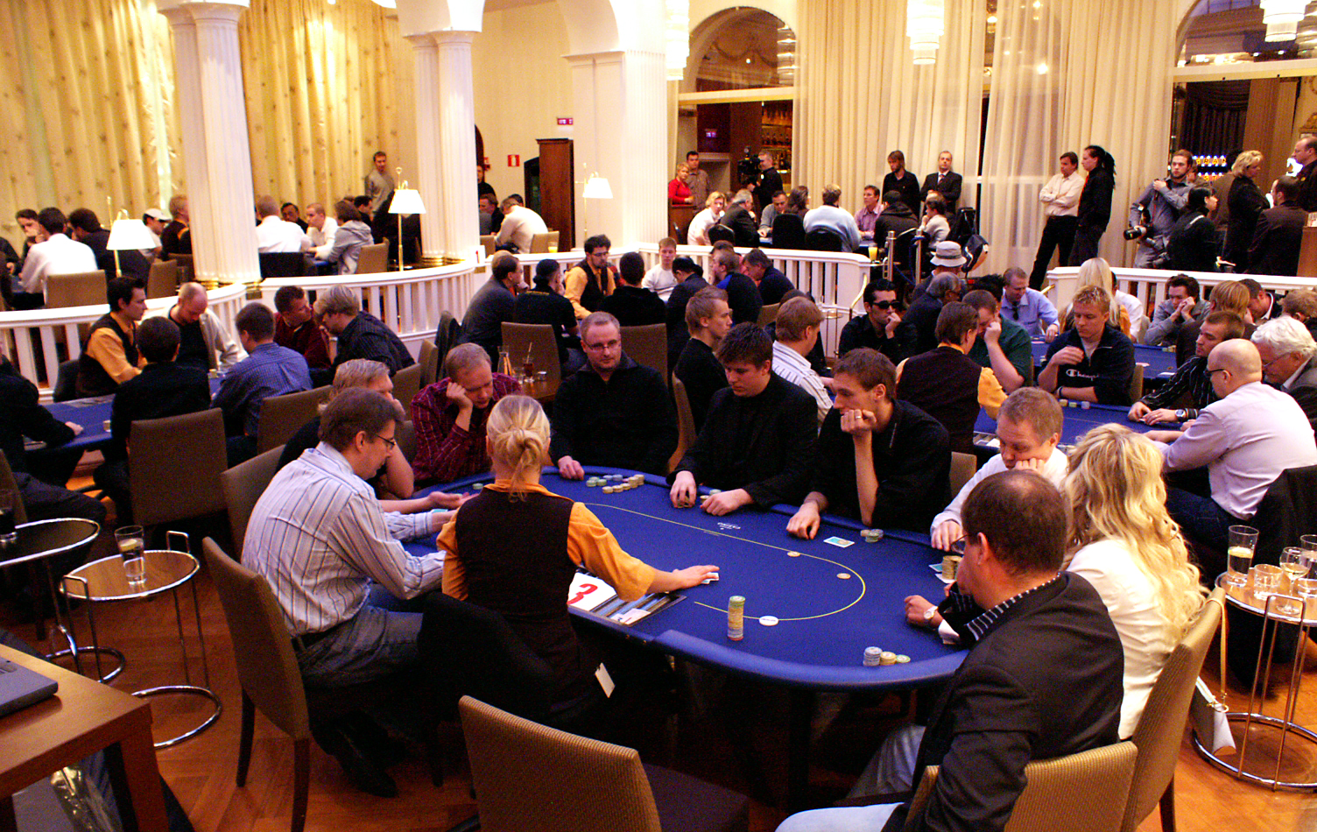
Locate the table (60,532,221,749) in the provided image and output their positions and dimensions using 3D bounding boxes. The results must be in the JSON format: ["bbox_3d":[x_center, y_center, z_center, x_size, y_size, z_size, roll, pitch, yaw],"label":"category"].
[{"bbox_3d":[-1.814,0.789,3.463,0.450,0.630,0.450,7,16,29],"label":"table"}]

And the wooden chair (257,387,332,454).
[{"bbox_3d":[-2.068,0.266,5.340,0.560,0.870,0.450,9,16,34],"label":"wooden chair"}]

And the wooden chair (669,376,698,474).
[{"bbox_3d":[0.362,0.132,5.514,0.580,0.900,0.460,-4,14,-14],"label":"wooden chair"}]

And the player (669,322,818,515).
[{"bbox_3d":[0.321,0.324,4.127,0.600,1.380,0.720,9,17,34],"label":"player"}]

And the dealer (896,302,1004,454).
[{"bbox_3d":[1.336,0.140,4.660,0.580,1.360,0.680,6,15,24],"label":"dealer"}]

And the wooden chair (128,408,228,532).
[{"bbox_3d":[-2.413,0.365,4.936,0.450,0.870,0.560,-10,17,-36],"label":"wooden chair"}]

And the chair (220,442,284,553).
[{"bbox_3d":[-1.305,0.598,3.910,0.560,0.870,0.450,3,14,16],"label":"chair"}]

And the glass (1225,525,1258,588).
[{"bbox_3d":[1.896,0.455,3.213,0.093,0.180,0.093,-1,13,0],"label":"glass"}]

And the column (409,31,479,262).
[{"bbox_3d":[-2.093,-2.594,9.658,0.420,2.180,0.720,-10,16,-36],"label":"column"}]

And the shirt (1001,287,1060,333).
[{"bbox_3d":[2.868,-0.735,7.638,0.520,0.620,0.420,4,15,17],"label":"shirt"}]

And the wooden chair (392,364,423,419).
[{"bbox_3d":[-1.699,0.182,5.714,0.600,0.920,0.470,5,15,19],"label":"wooden chair"}]

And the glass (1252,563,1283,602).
[{"bbox_3d":[1.921,0.526,3.111,0.088,0.090,0.088,-1,13,0],"label":"glass"}]

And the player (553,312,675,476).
[{"bbox_3d":[-0.188,0.271,4.143,0.560,1.370,0.680,0,13,3],"label":"player"}]

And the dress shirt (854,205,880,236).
[{"bbox_3d":[2.321,-2.033,10.842,0.480,0.600,0.380,6,16,23],"label":"dress shirt"}]

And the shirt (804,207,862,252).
[{"bbox_3d":[1.737,-1.789,9.922,0.560,0.650,0.450,1,15,6],"label":"shirt"}]

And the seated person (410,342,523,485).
[{"bbox_3d":[-0.787,0.291,4.181,0.580,1.250,0.780,-6,14,-20],"label":"seated person"}]

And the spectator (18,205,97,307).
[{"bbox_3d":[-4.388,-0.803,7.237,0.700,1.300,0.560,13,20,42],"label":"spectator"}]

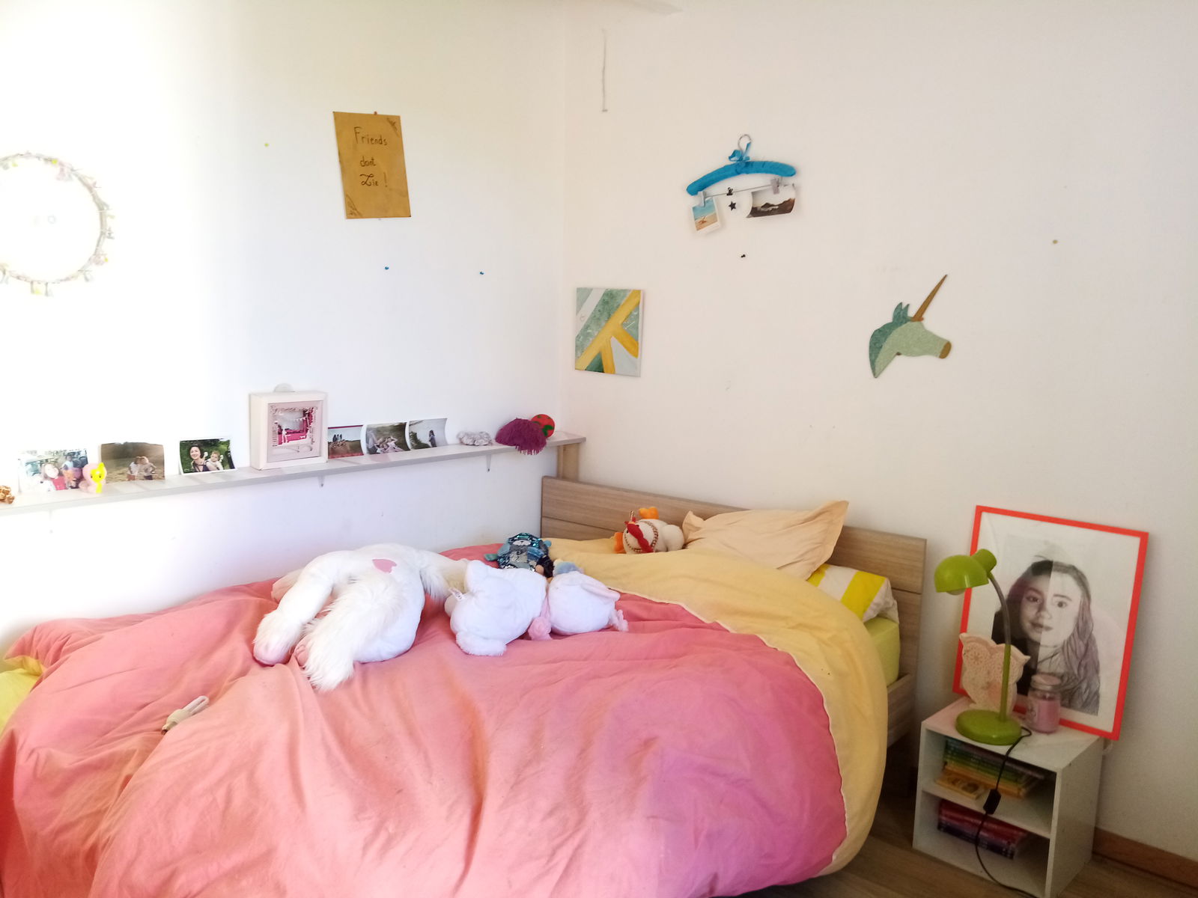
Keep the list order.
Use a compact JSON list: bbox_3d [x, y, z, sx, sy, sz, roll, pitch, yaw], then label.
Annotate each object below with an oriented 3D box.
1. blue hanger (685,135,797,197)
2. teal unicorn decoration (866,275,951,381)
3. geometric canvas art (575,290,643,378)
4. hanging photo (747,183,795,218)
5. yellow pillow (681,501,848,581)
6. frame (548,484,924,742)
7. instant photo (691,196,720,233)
[{"bbox_3d":[0.438,-0.884,2.787,0.400,0.165,0.040,3,7,42],"label":"blue hanger"},{"bbox_3d":[0.863,-0.335,2.492,0.234,0.286,0.015,7,10,41],"label":"teal unicorn decoration"},{"bbox_3d":[0.035,-0.419,3.226,0.300,0.300,0.020,10,12,41],"label":"geometric canvas art"},{"bbox_3d":[0.523,-0.750,2.726,0.150,0.085,0.030,5,8,42],"label":"hanging photo"},{"bbox_3d":[0.391,0.278,2.546,0.550,0.150,0.390,7,52,41],"label":"yellow pillow"},{"bbox_3d":[-0.318,0.641,2.221,1.460,0.770,1.980,7,10,41],"label":"frame"},{"bbox_3d":[0.346,-0.755,2.899,0.088,0.107,0.004,-18,-7,42],"label":"instant photo"}]

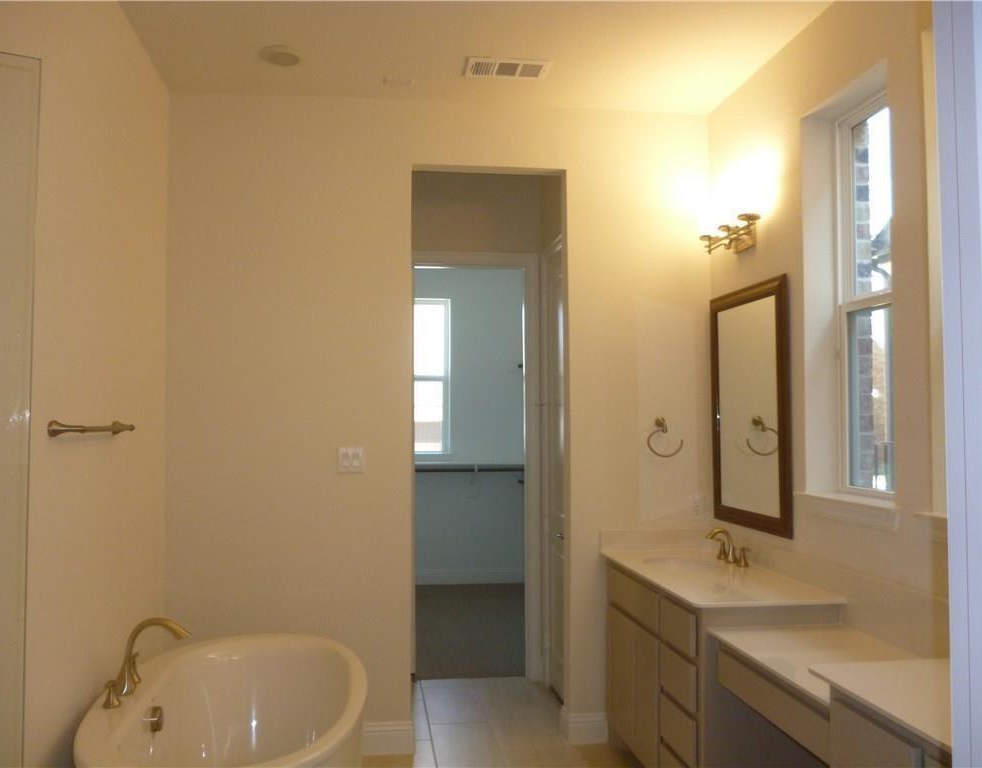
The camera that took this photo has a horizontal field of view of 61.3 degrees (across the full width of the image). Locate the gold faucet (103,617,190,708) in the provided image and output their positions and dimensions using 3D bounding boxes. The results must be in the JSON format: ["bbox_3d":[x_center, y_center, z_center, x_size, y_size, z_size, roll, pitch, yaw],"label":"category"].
[{"bbox_3d":[-1.173,0.942,2.866,0.248,0.256,0.302,0,-2,-8],"label":"gold faucet"}]

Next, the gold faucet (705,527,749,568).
[{"bbox_3d":[1.043,0.729,3.714,0.143,0.151,0.287,0,-2,-8],"label":"gold faucet"}]

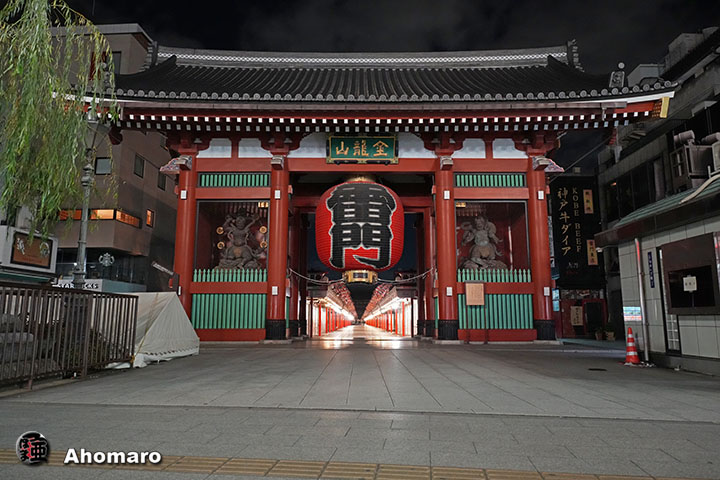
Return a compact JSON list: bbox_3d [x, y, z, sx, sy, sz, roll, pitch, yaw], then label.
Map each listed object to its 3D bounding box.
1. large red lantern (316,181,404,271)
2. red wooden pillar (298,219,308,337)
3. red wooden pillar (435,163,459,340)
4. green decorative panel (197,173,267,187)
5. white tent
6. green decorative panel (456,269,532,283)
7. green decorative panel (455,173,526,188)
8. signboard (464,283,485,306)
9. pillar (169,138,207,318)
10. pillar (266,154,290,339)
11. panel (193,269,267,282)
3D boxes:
[{"bbox_3d":[0.019,-0.433,18.715,3.290,3.787,3.290,0,-9,0],"label":"large red lantern"},{"bbox_3d":[-2.750,1.308,23.349,0.610,6.127,0.610,0,-9,0],"label":"red wooden pillar"},{"bbox_3d":[2.966,0.233,17.087,0.630,6.227,0.630,0,-9,0],"label":"red wooden pillar"},{"bbox_3d":[-4.353,-2.076,17.414,2.508,0.533,0.100,0,-9,0],"label":"green decorative panel"},{"bbox_3d":[-4.080,1.550,8.918,1.500,1.240,2.450,-2,-9,10],"label":"white tent"},{"bbox_3d":[4.553,1.203,16.877,2.505,0.463,0.090,0,-9,0],"label":"green decorative panel"},{"bbox_3d":[4.324,-1.977,16.535,2.398,0.562,0.120,0,-9,0],"label":"green decorative panel"},{"bbox_3d":[3.764,1.770,16.328,0.637,0.797,0.080,0,-9,0],"label":"signboard"},{"bbox_3d":[-5.985,0.184,17.095,0.630,6.327,0.630,0,-9,0],"label":"pillar"},{"bbox_3d":[-2.798,0.233,17.087,0.630,6.227,0.630,0,-9,0],"label":"pillar"},{"bbox_3d":[-4.142,1.133,15.961,2.346,0.447,0.100,0,-9,0],"label":"panel"}]

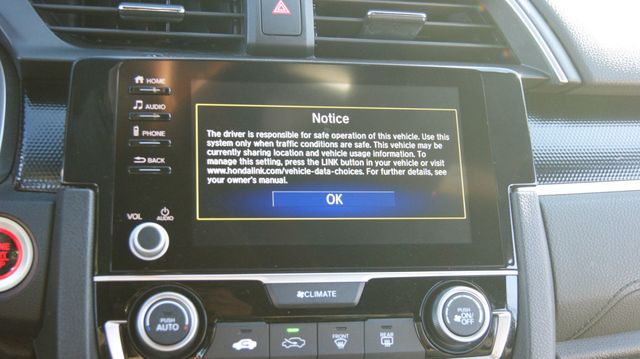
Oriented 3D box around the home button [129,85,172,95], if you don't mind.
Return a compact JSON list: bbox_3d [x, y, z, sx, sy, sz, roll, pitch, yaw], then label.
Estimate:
[{"bbox_3d":[-0.091,-0.048,0.411,0.022,0.005,0.004,0,-13,-11],"label":"home button"}]

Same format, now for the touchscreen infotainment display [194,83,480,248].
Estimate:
[{"bbox_3d":[0.007,-0.009,0.424,0.154,0.092,0.010,0,-13,-11],"label":"touchscreen infotainment display"}]

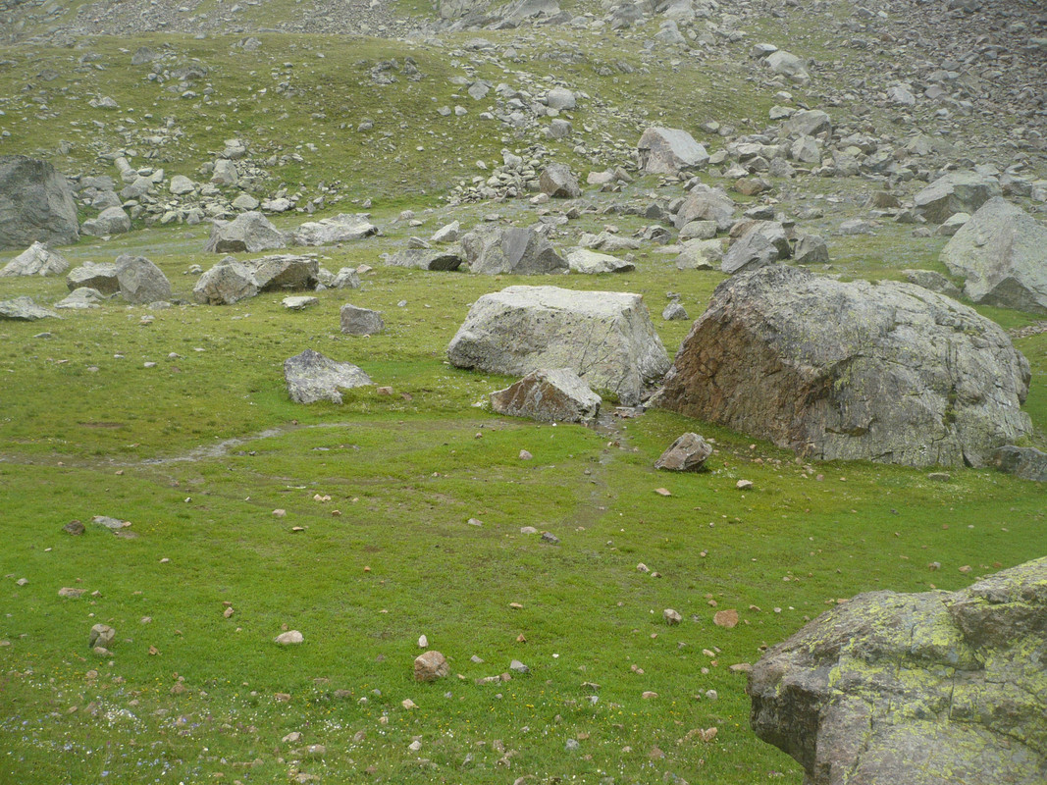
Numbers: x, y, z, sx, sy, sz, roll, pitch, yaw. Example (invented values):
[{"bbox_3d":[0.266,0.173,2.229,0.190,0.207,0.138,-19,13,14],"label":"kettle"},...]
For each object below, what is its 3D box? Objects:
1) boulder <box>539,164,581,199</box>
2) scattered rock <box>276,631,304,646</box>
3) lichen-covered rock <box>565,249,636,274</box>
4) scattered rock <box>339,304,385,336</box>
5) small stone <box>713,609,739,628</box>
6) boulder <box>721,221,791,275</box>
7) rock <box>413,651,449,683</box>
[{"bbox_3d":[1.569,-9.134,45.647,1.738,1.439,1.477,6,15,24],"label":"boulder"},{"bbox_3d":[-1.695,1.759,7.662,0.203,0.079,0.146,-3,14,-13],"label":"scattered rock"},{"bbox_3d":[2.028,-3.528,28.116,1.803,0.550,1.443,0,13,0],"label":"lichen-covered rock"},{"bbox_3d":[-2.953,-1.345,19.233,0.759,0.505,0.577,-2,14,-9],"label":"scattered rock"},{"bbox_3d":[1.518,1.674,7.929,0.183,0.115,0.150,3,14,11],"label":"small stone"},{"bbox_3d":[5.645,-3.544,25.527,1.628,1.204,1.419,3,14,12],"label":"boulder"},{"bbox_3d":[-0.671,1.998,7.783,0.256,0.165,0.217,0,13,0],"label":"rock"}]

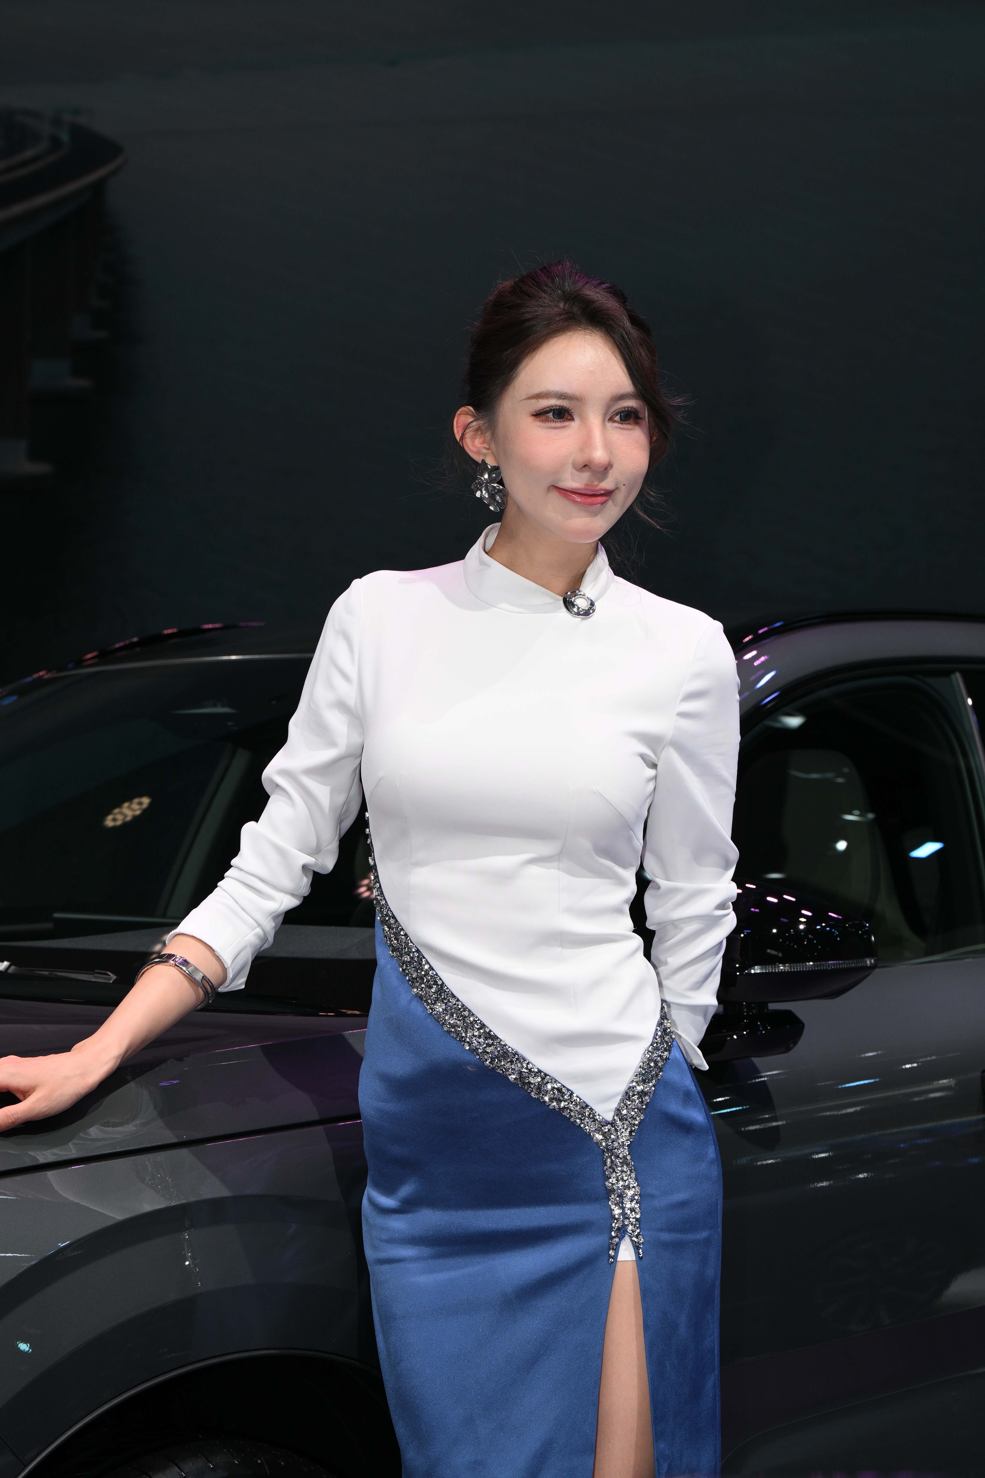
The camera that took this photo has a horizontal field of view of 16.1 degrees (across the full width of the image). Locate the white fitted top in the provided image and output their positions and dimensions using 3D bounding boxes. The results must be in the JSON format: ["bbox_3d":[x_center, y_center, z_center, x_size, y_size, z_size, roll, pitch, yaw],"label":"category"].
[{"bbox_3d":[-0.030,0.073,3.100,0.475,0.515,0.290,0,2,-10],"label":"white fitted top"}]

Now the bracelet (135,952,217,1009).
[{"bbox_3d":[-0.275,0.209,3.030,0.066,0.018,0.058,16,-38,5],"label":"bracelet"}]

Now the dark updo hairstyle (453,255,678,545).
[{"bbox_3d":[0.066,-0.298,3.100,0.185,0.245,0.215,-1,3,-27],"label":"dark updo hairstyle"}]

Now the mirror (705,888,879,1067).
[{"bbox_3d":[0.328,0.260,3.880,0.225,0.195,0.145,2,3,41],"label":"mirror"}]

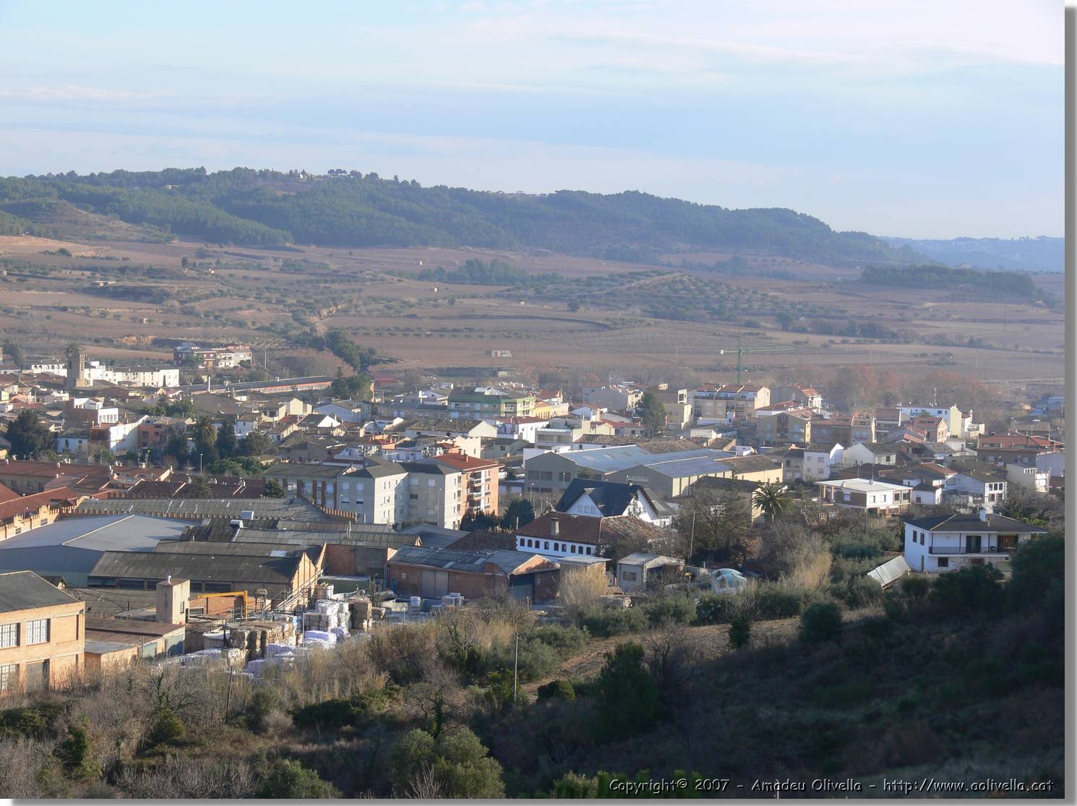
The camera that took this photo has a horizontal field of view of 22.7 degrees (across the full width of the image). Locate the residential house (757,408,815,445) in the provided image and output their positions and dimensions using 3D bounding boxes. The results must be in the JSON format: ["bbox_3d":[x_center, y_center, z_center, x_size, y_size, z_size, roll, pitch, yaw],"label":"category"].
[{"bbox_3d":[72.588,7.747,788.016,14.000,11.200,12.000,2,3,13],"label":"residential house"}]

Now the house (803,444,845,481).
[{"bbox_3d":[70.251,14.622,657.561,6.700,8.800,9.600,3,3,27],"label":"house"}]

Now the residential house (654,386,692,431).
[{"bbox_3d":[43.630,2.282,862.480,10.000,12.500,8.500,2,3,22],"label":"residential house"}]

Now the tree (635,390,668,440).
[{"bbox_3d":[33.526,4.513,787.699,9.219,15.821,9.219,2,3,2],"label":"tree"}]

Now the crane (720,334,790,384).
[{"bbox_3d":[79.193,-10.573,975.829,2.000,28.600,41.000,4,4,43],"label":"crane"}]

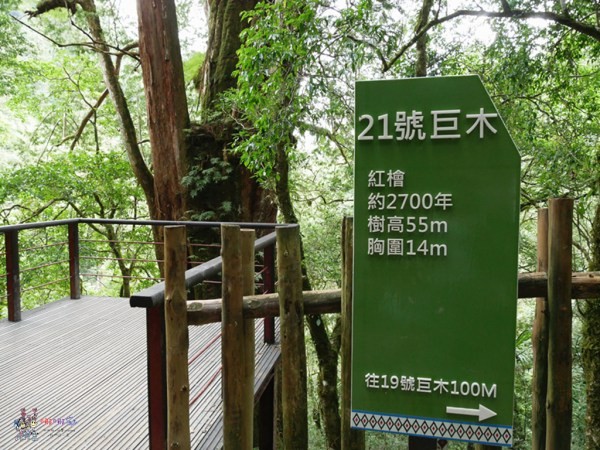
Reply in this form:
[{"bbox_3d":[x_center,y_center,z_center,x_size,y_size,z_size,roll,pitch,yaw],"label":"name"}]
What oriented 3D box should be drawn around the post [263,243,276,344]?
[{"bbox_3d":[-0.309,0.678,4.880,0.090,1.020,0.090,1,5,10],"label":"post"}]

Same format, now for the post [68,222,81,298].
[{"bbox_3d":[-3.072,0.497,6.600,0.090,1.020,0.090,1,5,10],"label":"post"}]

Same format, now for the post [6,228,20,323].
[{"bbox_3d":[-3.293,0.589,5.565,0.090,1.020,0.090,1,5,10],"label":"post"}]

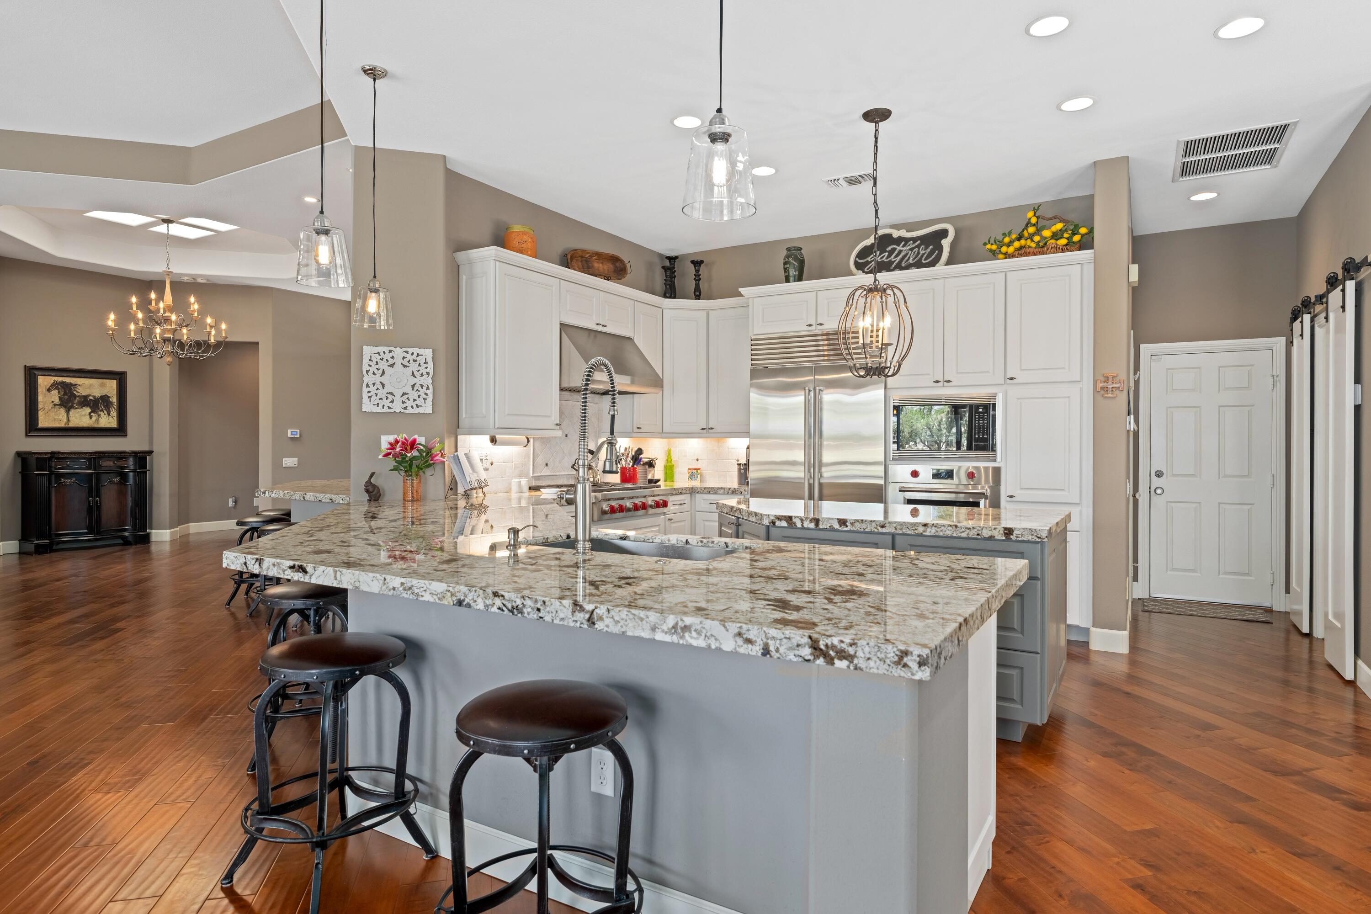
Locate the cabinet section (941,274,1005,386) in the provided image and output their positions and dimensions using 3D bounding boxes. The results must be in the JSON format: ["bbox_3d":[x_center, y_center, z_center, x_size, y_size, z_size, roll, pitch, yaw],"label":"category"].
[{"bbox_3d":[2.121,-0.863,5.445,0.396,0.743,0.560,1,1,30],"label":"cabinet section"}]

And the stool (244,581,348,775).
[{"bbox_3d":[-1.548,0.884,3.179,0.480,0.660,0.480,0,1,-14],"label":"stool"}]

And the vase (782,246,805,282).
[{"bbox_3d":[0.872,-1.539,6.159,0.185,0.340,0.185,0,1,0],"label":"vase"}]

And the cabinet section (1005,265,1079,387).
[{"bbox_3d":[2.492,-0.861,5.226,0.447,0.740,0.560,1,1,30],"label":"cabinet section"}]

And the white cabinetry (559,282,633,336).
[{"bbox_3d":[-0.784,-1.112,5.868,0.320,0.310,0.915,0,1,31],"label":"white cabinetry"}]

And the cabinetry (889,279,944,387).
[{"bbox_3d":[1.758,-0.858,5.593,0.380,0.745,0.480,1,1,31],"label":"cabinetry"}]

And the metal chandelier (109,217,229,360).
[{"bbox_3d":[-5.501,-1.743,8.082,1.080,1.500,1.080,1,1,31],"label":"metal chandelier"}]

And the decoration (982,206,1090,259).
[{"bbox_3d":[2.431,-1.514,5.245,0.670,0.430,0.360,0,1,31],"label":"decoration"}]

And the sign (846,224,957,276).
[{"bbox_3d":[1.631,-1.515,5.790,0.808,0.385,0.060,1,1,31],"label":"sign"}]

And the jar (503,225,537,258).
[{"bbox_3d":[-1.141,-1.442,5.257,0.225,0.310,0.225,0,1,0],"label":"jar"}]

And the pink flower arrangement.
[{"bbox_3d":[-1.653,-0.003,4.620,0.400,0.265,0.330,0,0,-14],"label":"pink flower arrangement"}]

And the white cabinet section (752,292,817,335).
[{"bbox_3d":[0.910,-1.113,6.155,0.528,0.287,0.560,1,1,30],"label":"white cabinet section"}]

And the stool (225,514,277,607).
[{"bbox_3d":[-3.371,0.823,6.106,0.500,0.660,0.500,0,0,-12],"label":"stool"}]

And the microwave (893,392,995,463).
[{"bbox_3d":[1.900,-0.205,5.502,0.720,0.475,0.420,1,1,31],"label":"microwave"}]

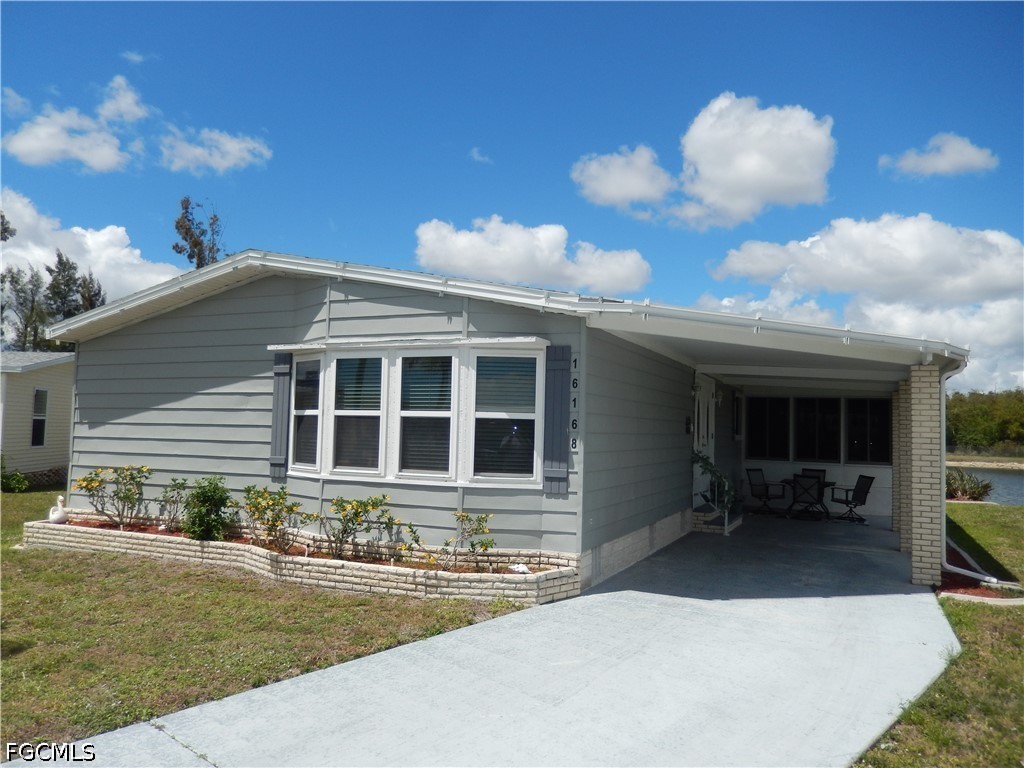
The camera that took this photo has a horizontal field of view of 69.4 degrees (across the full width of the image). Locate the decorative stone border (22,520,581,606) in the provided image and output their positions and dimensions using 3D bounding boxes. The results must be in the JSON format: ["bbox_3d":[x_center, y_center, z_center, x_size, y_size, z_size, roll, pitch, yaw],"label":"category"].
[{"bbox_3d":[-3.006,2.014,8.660,7.740,0.310,0.970,-1,-4,25],"label":"decorative stone border"}]

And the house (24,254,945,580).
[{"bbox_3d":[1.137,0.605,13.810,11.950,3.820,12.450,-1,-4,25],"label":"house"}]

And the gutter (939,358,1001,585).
[{"bbox_3d":[4.984,0.963,8.093,0.570,2.440,0.260,-1,-4,25],"label":"gutter"}]

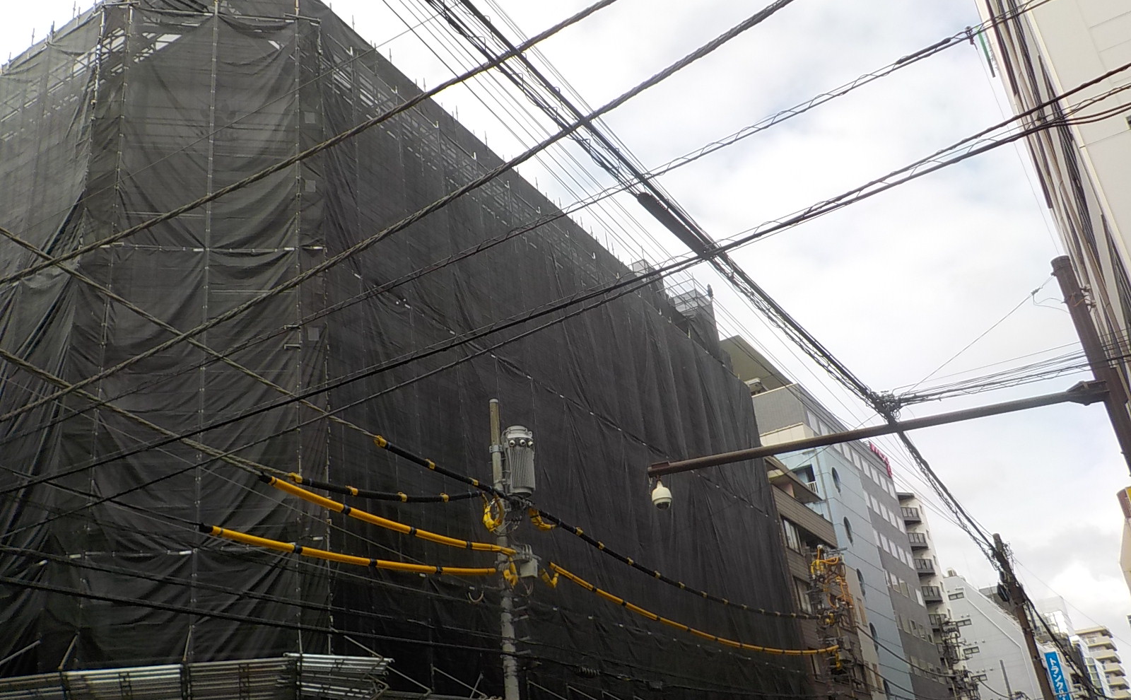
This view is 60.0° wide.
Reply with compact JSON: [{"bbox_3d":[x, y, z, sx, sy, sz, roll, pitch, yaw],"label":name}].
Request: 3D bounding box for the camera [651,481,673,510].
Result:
[{"bbox_3d":[1.140,1.722,11.600,0.235,0.360,0.235,-9,-25,4],"label":"camera"}]

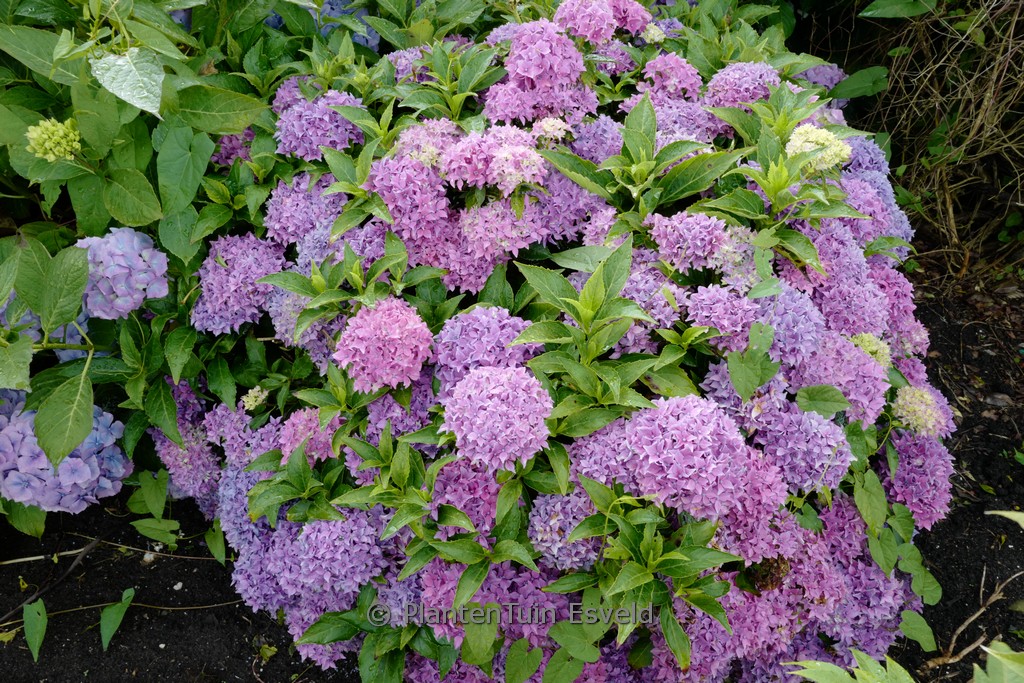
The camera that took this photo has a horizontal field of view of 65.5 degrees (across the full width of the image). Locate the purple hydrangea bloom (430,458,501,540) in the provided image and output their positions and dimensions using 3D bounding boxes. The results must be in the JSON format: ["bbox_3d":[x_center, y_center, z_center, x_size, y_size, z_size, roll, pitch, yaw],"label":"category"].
[{"bbox_3d":[-0.067,0.228,1.170,0.125,0.120,0.125,0,37,0],"label":"purple hydrangea bloom"}]

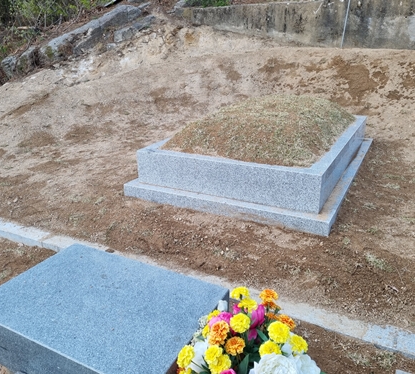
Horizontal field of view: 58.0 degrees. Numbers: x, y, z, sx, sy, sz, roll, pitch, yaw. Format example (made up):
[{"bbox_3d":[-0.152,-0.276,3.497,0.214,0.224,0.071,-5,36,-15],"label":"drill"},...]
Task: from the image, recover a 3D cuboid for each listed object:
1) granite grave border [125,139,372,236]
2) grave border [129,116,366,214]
[{"bbox_3d":[0.676,-0.261,4.104,1.814,0.109,2.687,9,23,27],"label":"granite grave border"},{"bbox_3d":[0.672,-0.449,4.035,1.609,0.292,2.483,9,23,27],"label":"grave border"}]

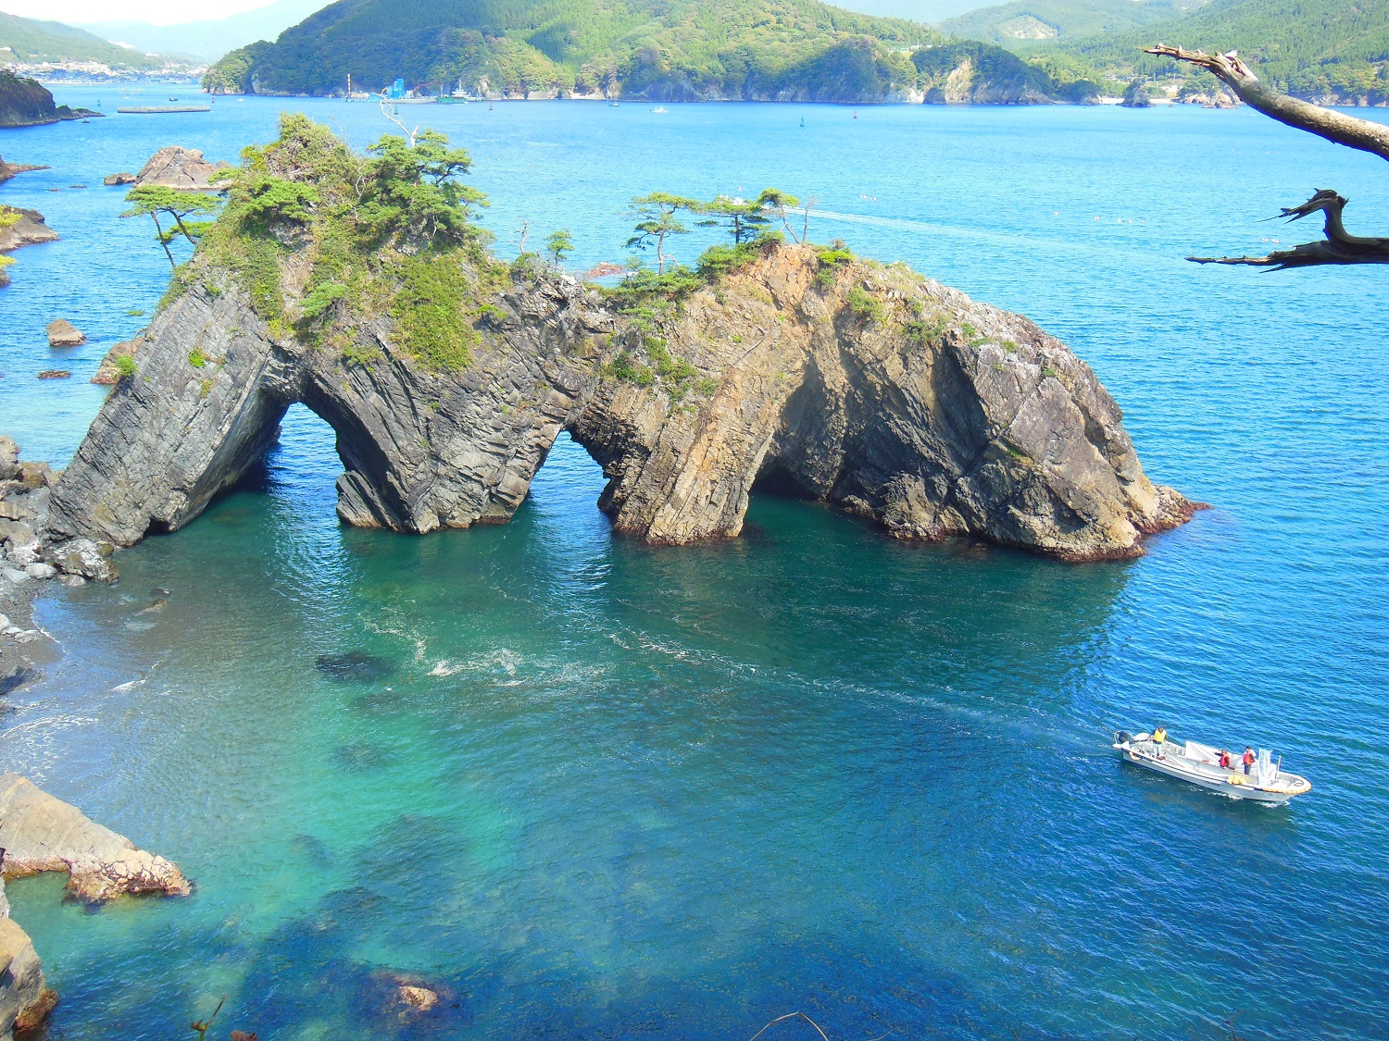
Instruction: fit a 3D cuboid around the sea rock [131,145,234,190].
[{"bbox_3d":[-145.644,-100.181,443.784,28.000,10.800,19.000,-5,17,-17],"label":"sea rock"}]

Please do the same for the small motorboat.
[{"bbox_3d":[24.275,11.291,72.963,8.900,1.900,2.500,13,20,37],"label":"small motorboat"}]

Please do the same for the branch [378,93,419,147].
[{"bbox_3d":[-21.618,-29.273,114.404,3.100,3.900,1.600,-3,16,-10],"label":"branch"}]

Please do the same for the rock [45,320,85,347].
[{"bbox_3d":[-76.803,-22.945,190.703,4.400,2.500,3.600,-6,17,-21],"label":"rock"}]

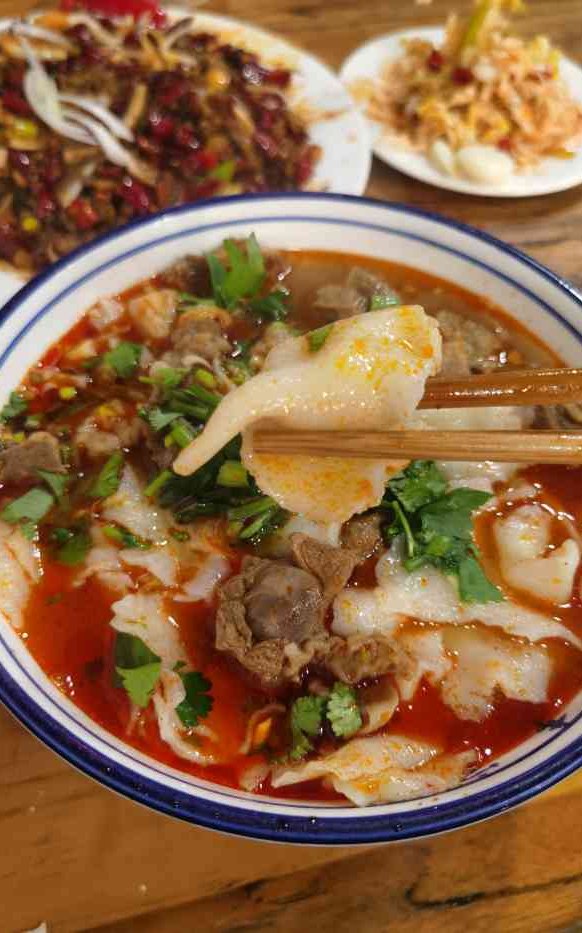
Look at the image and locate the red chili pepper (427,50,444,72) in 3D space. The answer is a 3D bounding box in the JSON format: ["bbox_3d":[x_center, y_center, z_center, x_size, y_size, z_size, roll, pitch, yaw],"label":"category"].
[{"bbox_3d":[0.076,-0.213,0.384,0.008,0.010,0.009,12,57,4],"label":"red chili pepper"}]

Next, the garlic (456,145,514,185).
[{"bbox_3d":[0.095,-0.148,0.356,0.029,0.015,0.018,24,59,12],"label":"garlic"}]

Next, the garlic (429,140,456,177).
[{"bbox_3d":[0.074,-0.151,0.356,0.011,0.013,0.022,-16,59,-13],"label":"garlic"}]

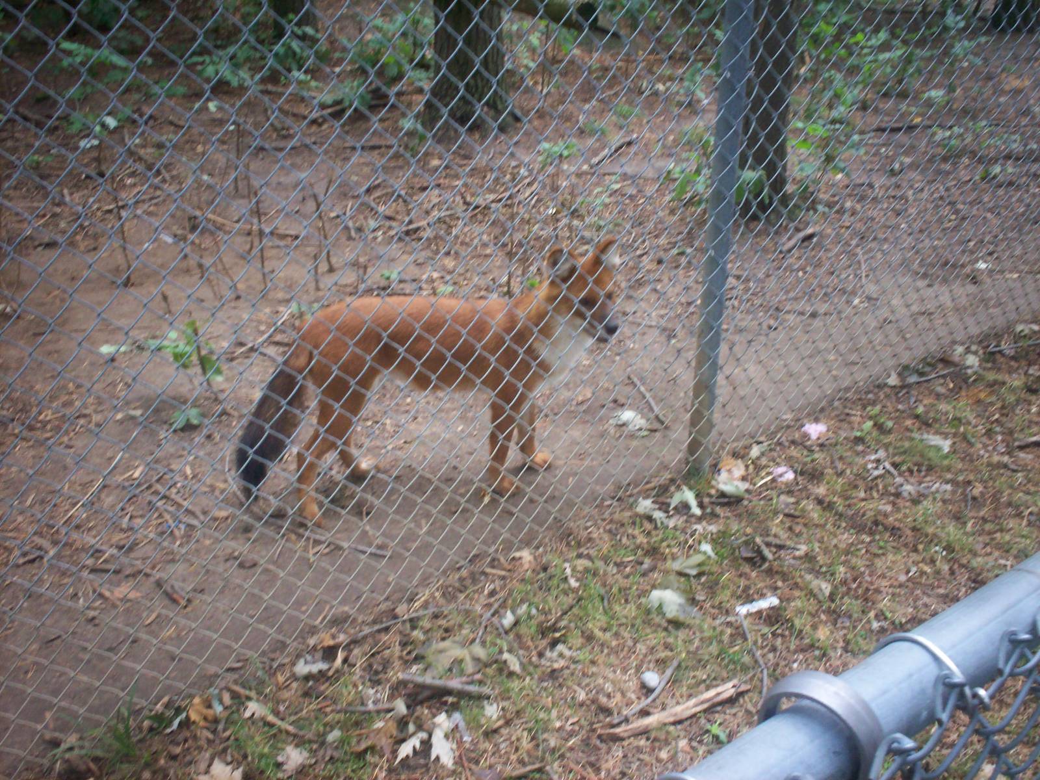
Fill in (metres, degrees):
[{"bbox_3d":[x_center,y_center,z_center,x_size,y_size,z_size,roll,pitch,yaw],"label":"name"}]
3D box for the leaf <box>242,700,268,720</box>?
[{"bbox_3d":[-0.496,0.602,2.034,0.042,0.018,0.051,-3,27,-8],"label":"leaf"}]

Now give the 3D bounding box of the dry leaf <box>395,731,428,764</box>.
[{"bbox_3d":[-0.195,0.644,1.945,0.042,0.022,0.085,17,30,30],"label":"dry leaf"}]

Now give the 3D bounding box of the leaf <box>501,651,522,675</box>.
[{"bbox_3d":[-0.015,0.545,2.163,0.025,0.018,0.070,-14,30,-27],"label":"leaf"}]

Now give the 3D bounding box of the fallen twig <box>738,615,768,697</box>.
[{"bbox_3d":[0.479,0.536,2.197,0.026,0.015,0.259,1,26,1],"label":"fallen twig"}]

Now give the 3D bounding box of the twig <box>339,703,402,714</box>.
[{"bbox_3d":[-0.283,0.603,2.045,0.116,0.012,0.016,-2,26,-5],"label":"twig"}]

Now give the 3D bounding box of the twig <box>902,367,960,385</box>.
[{"bbox_3d":[1.252,-0.043,3.281,0.244,0.012,0.017,-15,30,-28],"label":"twig"}]

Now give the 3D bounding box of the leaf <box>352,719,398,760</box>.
[{"bbox_3d":[-0.266,0.636,1.965,0.074,0.022,0.102,-2,26,-6],"label":"leaf"}]

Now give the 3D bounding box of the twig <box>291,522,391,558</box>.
[{"bbox_3d":[-0.423,0.351,2.530,0.282,0.012,0.012,14,29,24],"label":"twig"}]

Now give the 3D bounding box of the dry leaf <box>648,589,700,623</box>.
[{"bbox_3d":[0.325,0.457,2.293,0.105,0.025,0.085,1,26,0],"label":"dry leaf"}]

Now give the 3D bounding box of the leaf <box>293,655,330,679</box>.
[{"bbox_3d":[-0.418,0.550,2.135,0.072,0.022,0.050,1,26,0],"label":"leaf"}]

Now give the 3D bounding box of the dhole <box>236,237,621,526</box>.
[{"bbox_3d":[-0.227,-0.037,2.596,0.925,0.650,0.240,-3,26,-9],"label":"dhole"}]

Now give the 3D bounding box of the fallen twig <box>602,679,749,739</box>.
[{"bbox_3d":[0.294,0.596,2.026,0.311,0.022,0.034,-10,28,-21],"label":"fallen twig"}]

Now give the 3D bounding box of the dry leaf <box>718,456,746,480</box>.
[{"bbox_3d":[0.545,0.201,2.784,0.070,0.028,0.075,1,26,0],"label":"dry leaf"}]

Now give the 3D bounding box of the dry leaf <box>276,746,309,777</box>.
[{"bbox_3d":[-0.409,0.657,1.923,0.053,0.018,0.062,12,28,21],"label":"dry leaf"}]

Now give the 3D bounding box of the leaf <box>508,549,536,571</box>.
[{"bbox_3d":[0.005,0.385,2.446,0.063,0.020,0.060,1,26,0],"label":"leaf"}]

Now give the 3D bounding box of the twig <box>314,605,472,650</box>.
[{"bbox_3d":[-0.262,0.492,2.261,0.334,0.018,0.034,-12,29,-24],"label":"twig"}]

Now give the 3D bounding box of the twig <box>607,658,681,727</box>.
[{"bbox_3d":[0.251,0.587,2.092,0.028,0.012,0.235,21,32,34],"label":"twig"}]

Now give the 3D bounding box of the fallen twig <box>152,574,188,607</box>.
[{"bbox_3d":[-0.760,0.438,2.359,0.023,0.016,0.142,-20,33,-36],"label":"fallen twig"}]

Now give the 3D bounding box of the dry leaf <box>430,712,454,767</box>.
[{"bbox_3d":[-0.142,0.632,1.956,0.045,0.024,0.110,-1,26,-4],"label":"dry leaf"}]

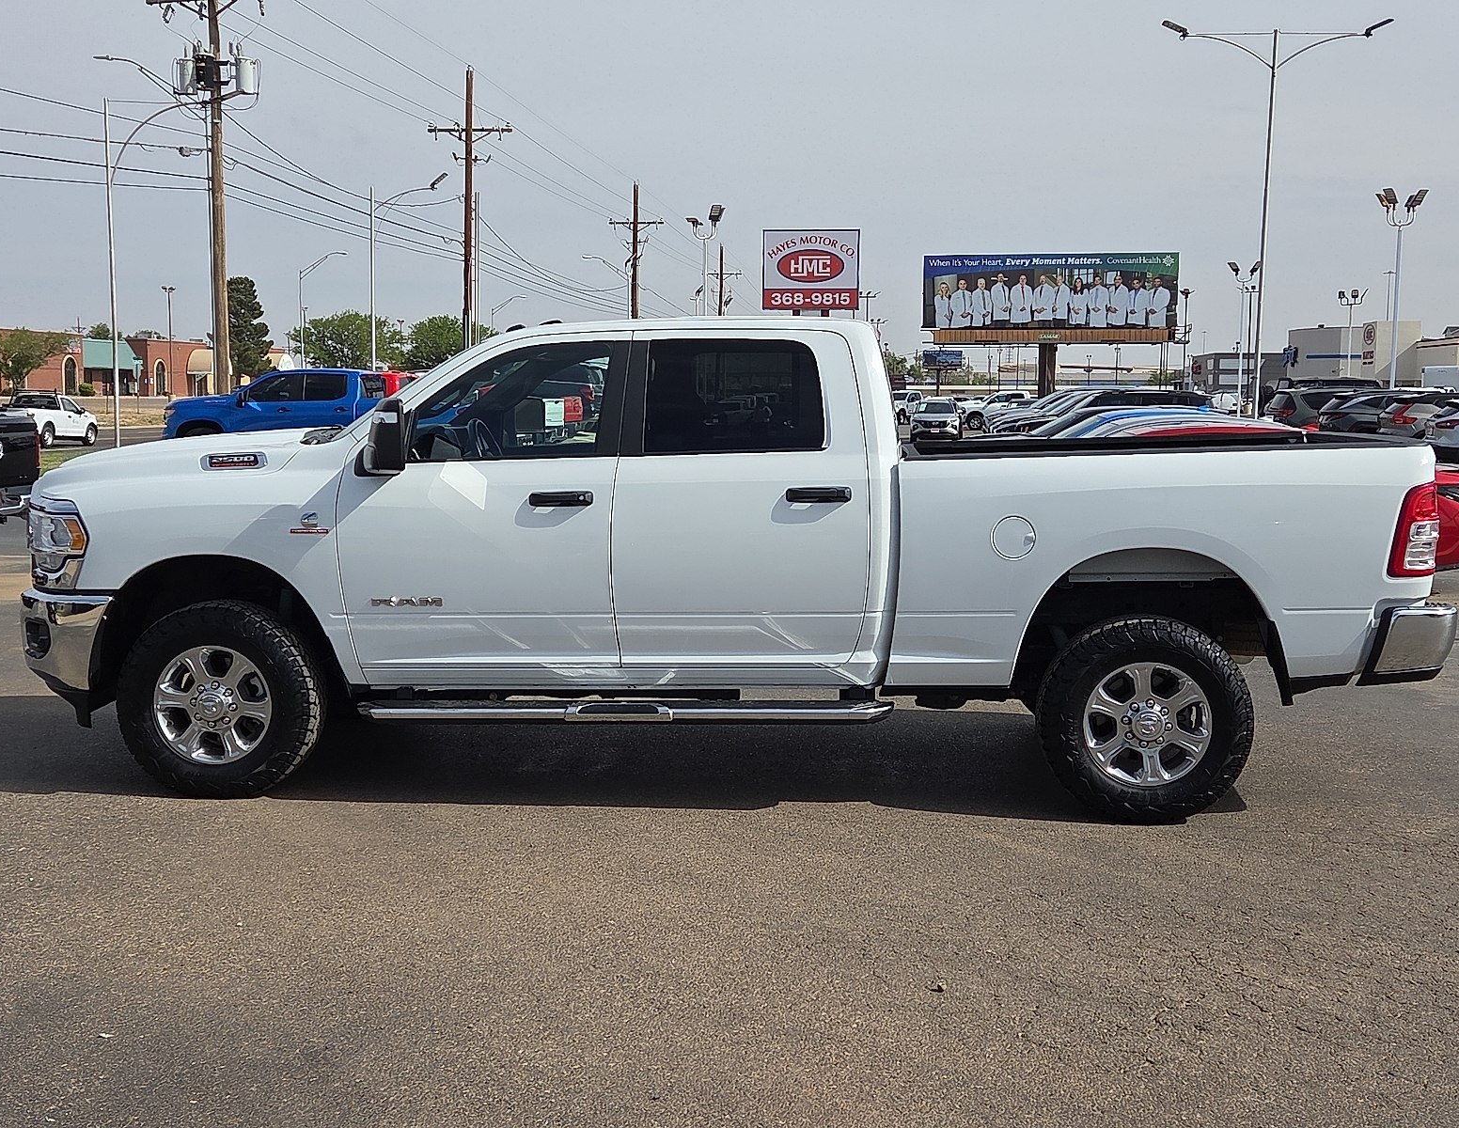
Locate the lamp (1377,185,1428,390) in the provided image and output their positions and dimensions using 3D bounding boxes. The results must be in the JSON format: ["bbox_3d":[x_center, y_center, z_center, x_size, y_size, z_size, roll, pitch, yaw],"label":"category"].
[{"bbox_3d":[19.430,-7.137,49.413,1.250,7.450,1.250,1,6,6],"label":"lamp"}]

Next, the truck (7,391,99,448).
[{"bbox_3d":[-25.100,-5.240,62.000,2.030,1.950,5.550,1,6,5],"label":"truck"}]

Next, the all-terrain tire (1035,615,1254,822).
[{"bbox_3d":[1.657,0.611,6.789,0.825,0.820,0.285,1,6,5],"label":"all-terrain tire"}]

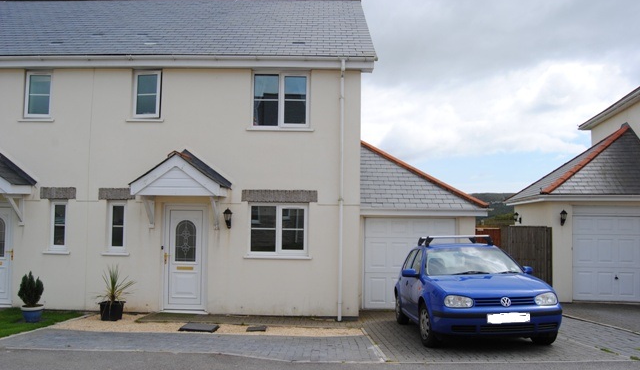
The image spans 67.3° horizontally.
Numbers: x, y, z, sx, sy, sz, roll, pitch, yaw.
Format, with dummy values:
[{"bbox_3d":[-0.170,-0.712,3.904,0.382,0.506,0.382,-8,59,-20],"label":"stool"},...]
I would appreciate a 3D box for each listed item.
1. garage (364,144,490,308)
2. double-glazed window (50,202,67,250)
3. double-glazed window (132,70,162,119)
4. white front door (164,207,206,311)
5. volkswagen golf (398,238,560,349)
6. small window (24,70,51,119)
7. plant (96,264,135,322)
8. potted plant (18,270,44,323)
[{"bbox_3d":[2.472,0.891,13.859,3.025,4.374,5.500,1,-3,2],"label":"garage"},{"bbox_3d":[-5.323,0.832,9.846,0.354,1.027,0.090,1,-3,2],"label":"double-glazed window"},{"bbox_3d":[-3.502,-1.824,9.792,0.540,0.962,0.100,1,-3,1],"label":"double-glazed window"},{"bbox_3d":[-2.693,1.474,9.639,0.832,2.103,0.100,1,-3,1],"label":"white front door"},{"bbox_3d":[2.283,1.645,7.870,1.760,1.510,4.150,-1,-9,0],"label":"volkswagen golf"},{"bbox_3d":[-5.738,-1.825,9.825,0.534,0.955,0.100,1,-3,1],"label":"small window"},{"bbox_3d":[-3.749,1.968,8.851,0.650,0.981,0.600,1,-3,1],"label":"plant"},{"bbox_3d":[-5.092,1.961,8.473,0.400,0.863,0.400,1,-3,1],"label":"potted plant"}]

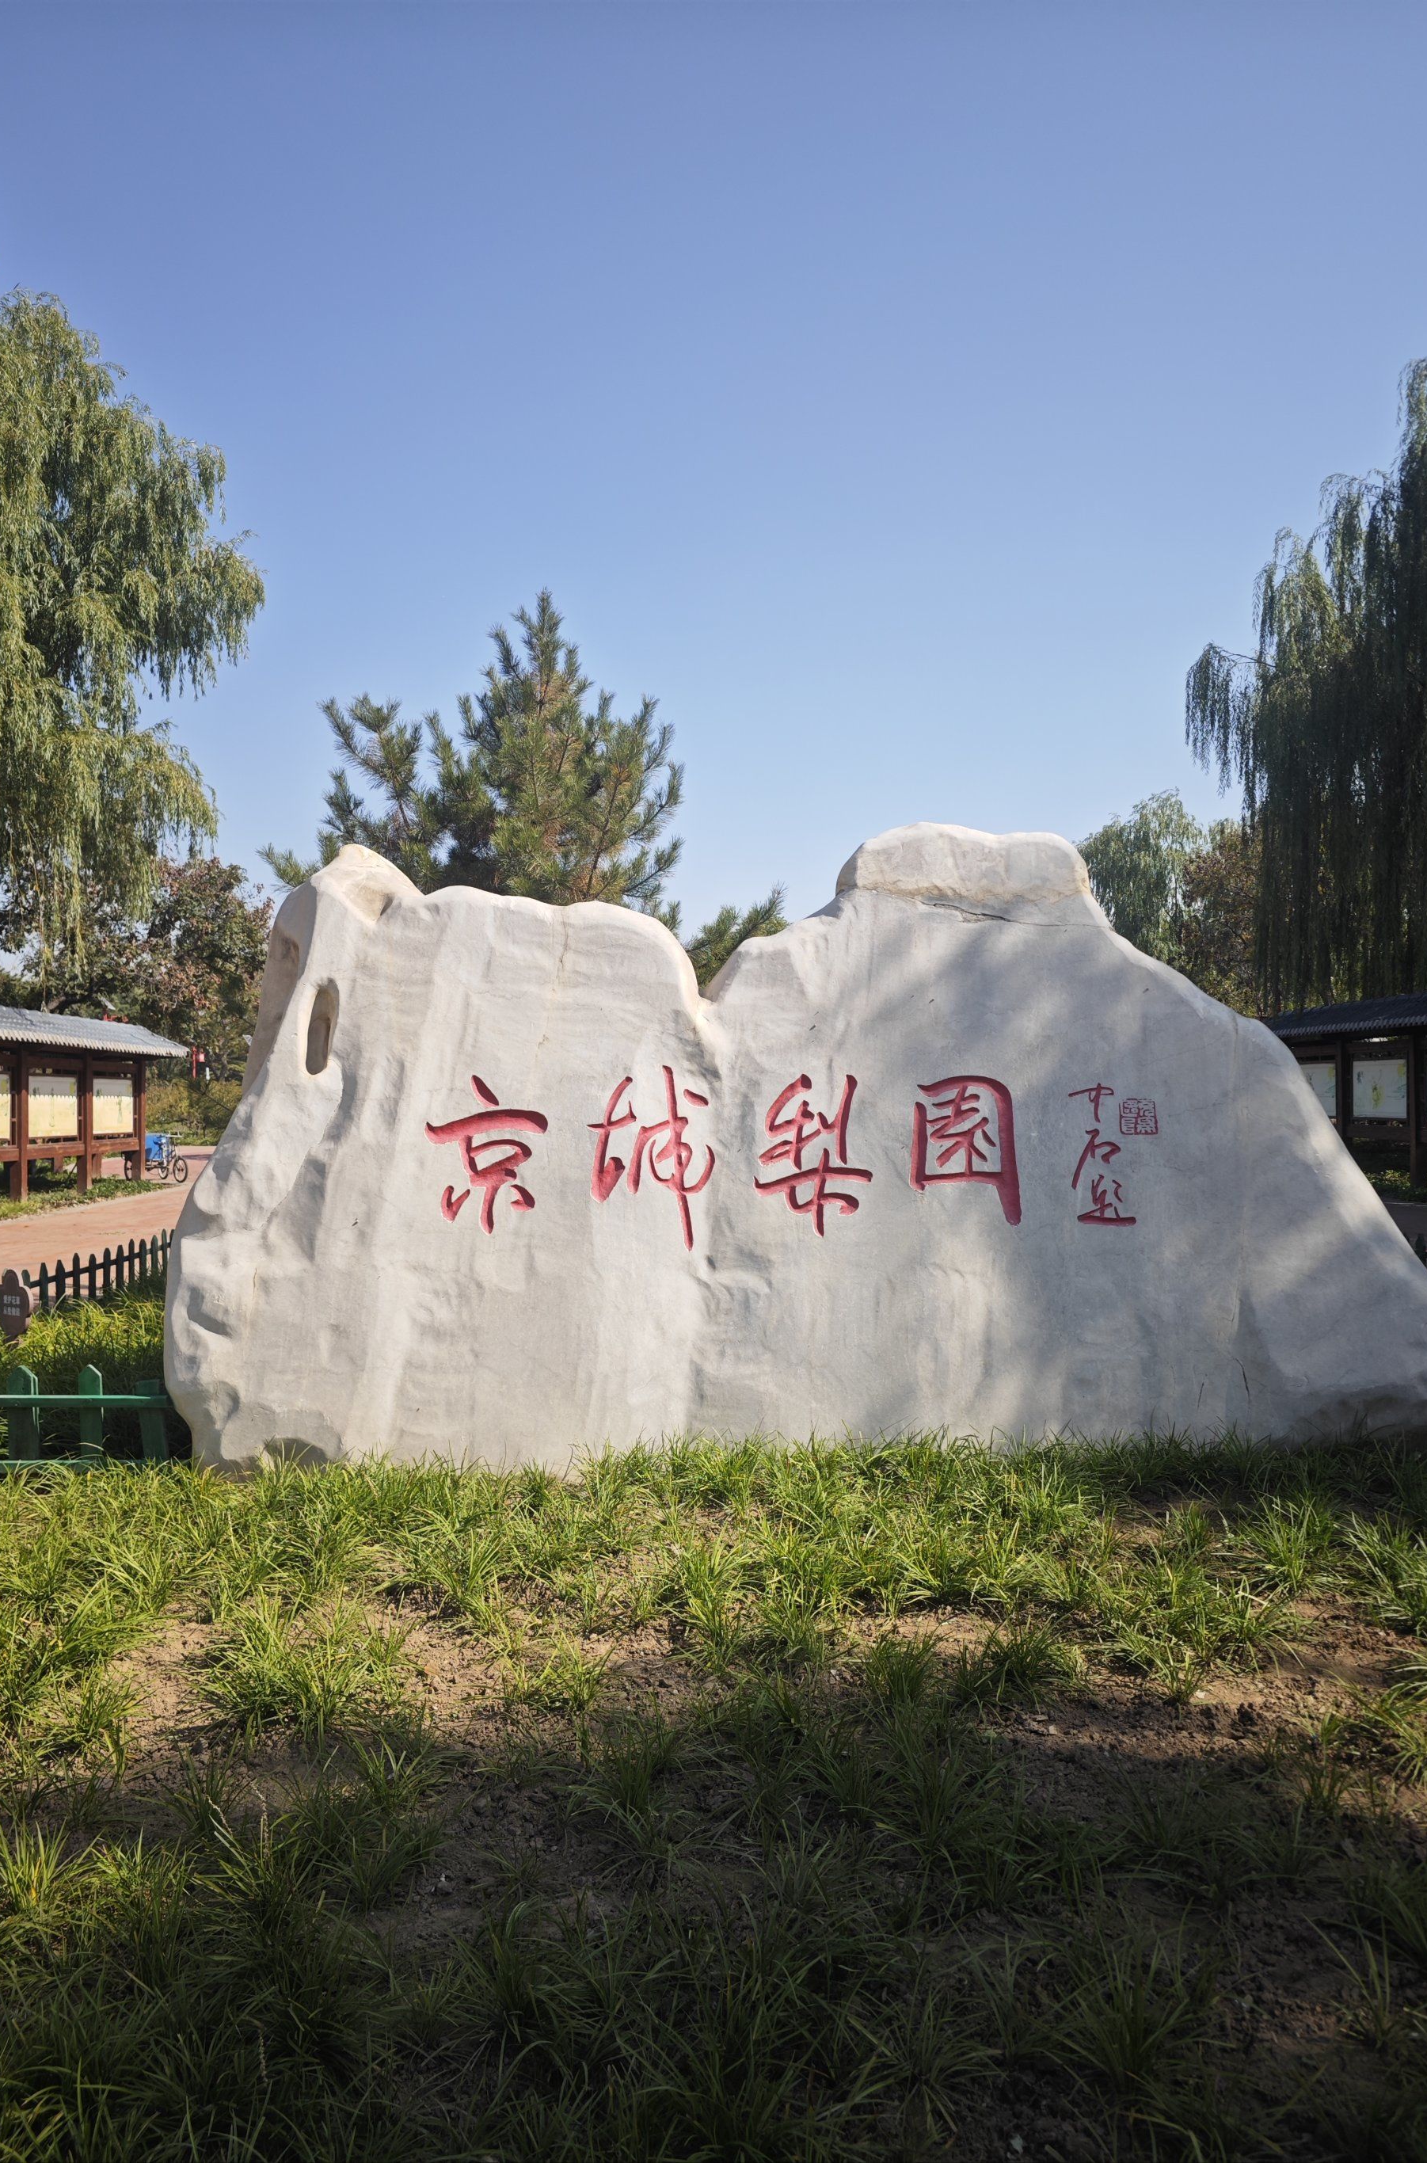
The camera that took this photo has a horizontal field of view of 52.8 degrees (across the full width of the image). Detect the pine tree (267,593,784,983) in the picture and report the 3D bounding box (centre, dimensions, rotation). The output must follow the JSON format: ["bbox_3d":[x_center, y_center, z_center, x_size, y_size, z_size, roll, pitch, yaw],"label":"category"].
[{"bbox_3d":[-1.500,-1.150,12.000,4.400,5.800,4.400,0,-1,0],"label":"pine tree"}]

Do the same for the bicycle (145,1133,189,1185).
[{"bbox_3d":[-11.800,1.620,30.700,1.750,1.050,0.750,-1,-1,38],"label":"bicycle"}]

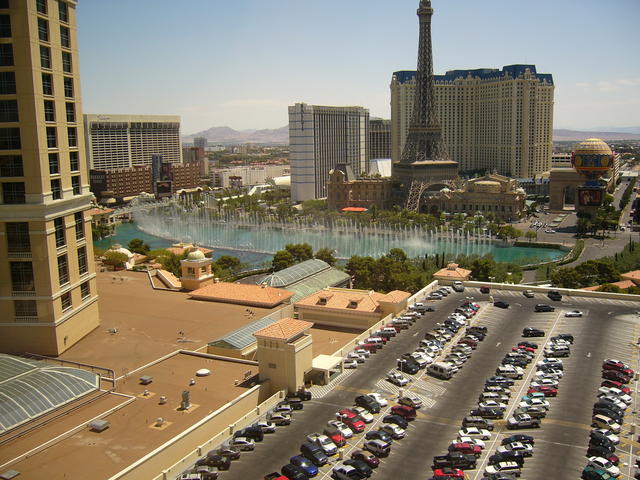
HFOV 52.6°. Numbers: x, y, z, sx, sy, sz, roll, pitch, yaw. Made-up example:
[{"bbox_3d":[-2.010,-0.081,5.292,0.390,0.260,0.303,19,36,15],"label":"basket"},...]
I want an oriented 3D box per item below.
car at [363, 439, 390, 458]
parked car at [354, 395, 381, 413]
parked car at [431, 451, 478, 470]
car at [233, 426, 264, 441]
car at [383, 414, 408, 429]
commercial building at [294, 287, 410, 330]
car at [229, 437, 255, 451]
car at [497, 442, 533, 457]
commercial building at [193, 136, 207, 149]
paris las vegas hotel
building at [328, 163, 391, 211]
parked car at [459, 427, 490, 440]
[{"bbox_3d":[8.196,29.634,92.068,1.750,1.590,4.010,-7,11,-37],"label":"car"},{"bbox_3d":[8.011,27.478,108.608,1.881,1.627,4.830,-7,11,-33],"label":"parked car"},{"bbox_3d":[18.436,30.329,88.538,5.633,1.848,1.976,-1,9,2],"label":"parked car"},{"bbox_3d":[-10.666,29.100,97.184,4.560,1.770,1.900,0,9,4],"label":"car"},{"bbox_3d":[11.912,28.583,101.968,1.693,1.364,4.326,-8,11,-35],"label":"car"},{"bbox_3d":[9.211,16.669,171.383,22.700,7.400,23.000,3,10,27],"label":"commercial building"},{"bbox_3d":[-11.822,30.079,95.166,4.655,1.416,1.783,-1,9,1],"label":"car"},{"bbox_3d":[27.436,29.495,91.170,4.780,1.470,1.830,-1,9,3],"label":"car"},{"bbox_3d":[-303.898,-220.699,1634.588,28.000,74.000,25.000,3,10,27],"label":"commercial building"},{"bbox_3d":[147.230,-102.725,622.019,138.000,113.000,95.000,3,9,23],"label":"paris las vegas hotel"},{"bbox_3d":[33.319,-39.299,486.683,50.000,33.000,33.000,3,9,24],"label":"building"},{"bbox_3d":[23.109,28.797,96.376,4.700,1.440,1.830,0,9,4],"label":"parked car"}]

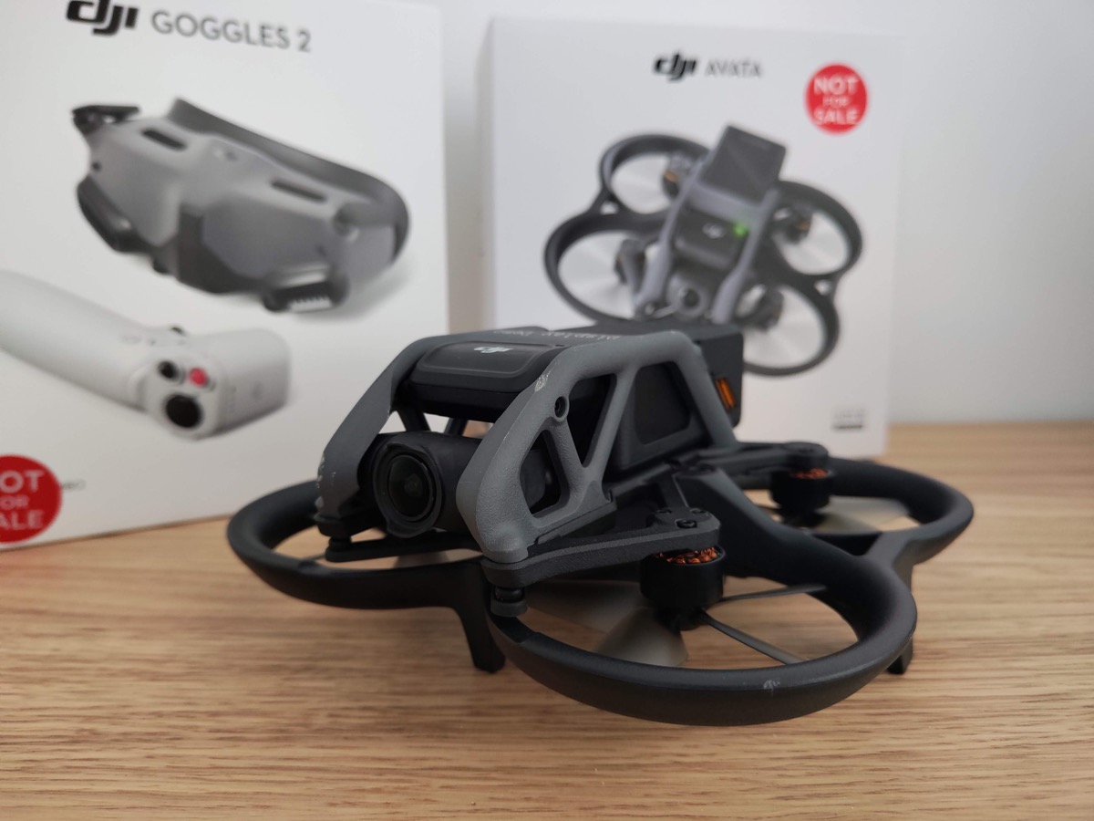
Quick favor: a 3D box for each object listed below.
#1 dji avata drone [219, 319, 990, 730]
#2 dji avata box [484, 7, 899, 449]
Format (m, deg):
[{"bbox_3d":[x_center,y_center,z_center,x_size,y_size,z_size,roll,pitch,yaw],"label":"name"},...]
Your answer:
[{"bbox_3d":[0.019,0.017,0.225,0.180,0.080,0.180,6,12,35],"label":"dji avata drone"},{"bbox_3d":[0.071,-0.084,0.421,0.207,0.213,0.087,-2,9,-9],"label":"dji avata box"}]

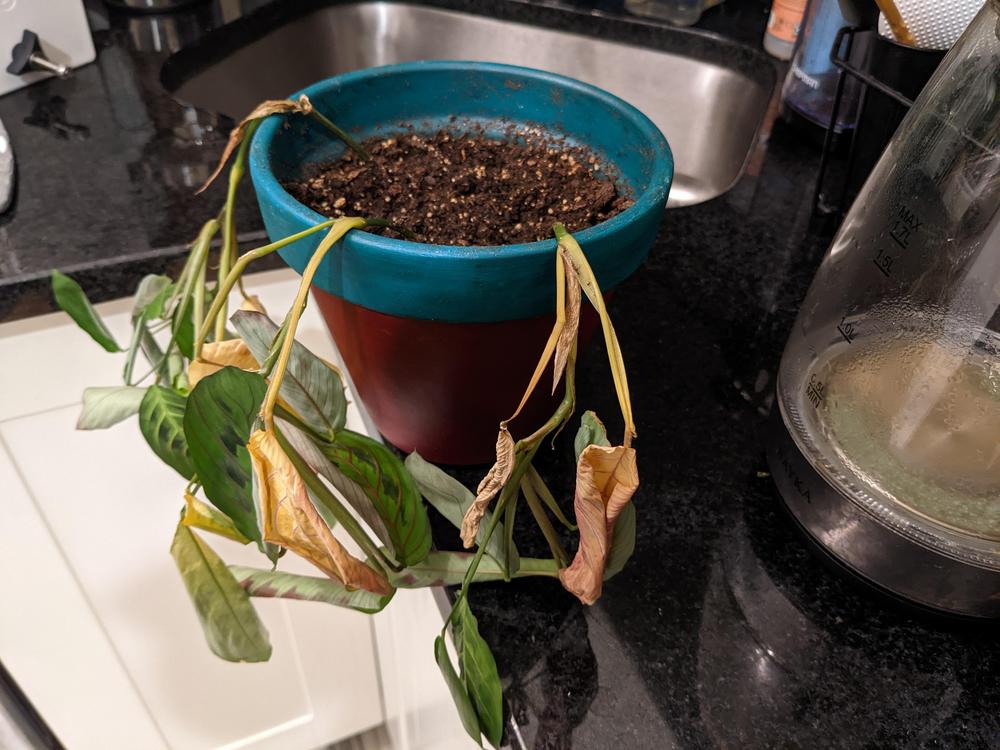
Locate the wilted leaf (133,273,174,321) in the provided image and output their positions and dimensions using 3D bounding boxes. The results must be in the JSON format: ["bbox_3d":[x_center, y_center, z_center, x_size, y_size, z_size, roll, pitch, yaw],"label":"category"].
[{"bbox_3d":[-0.177,-0.039,0.396,0.018,0.024,0.014,13,14,-25],"label":"wilted leaf"}]

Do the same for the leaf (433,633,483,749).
[{"bbox_3d":[-0.016,0.128,0.314,0.014,0.046,0.039,-24,49,-28],"label":"leaf"}]

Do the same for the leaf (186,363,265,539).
[{"bbox_3d":[-0.120,0.037,0.350,0.034,0.091,0.014,-13,28,-20],"label":"leaf"}]

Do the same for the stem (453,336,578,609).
[{"bbox_3d":[0.003,0.040,0.281,0.044,0.129,0.020,-10,44,-15],"label":"stem"}]

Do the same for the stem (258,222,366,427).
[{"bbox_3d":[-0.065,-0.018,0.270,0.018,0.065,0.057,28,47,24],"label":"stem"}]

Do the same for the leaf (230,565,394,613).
[{"bbox_3d":[-0.092,0.104,0.381,0.084,0.017,0.018,3,41,14],"label":"leaf"}]

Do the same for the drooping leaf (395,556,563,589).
[{"bbox_3d":[-0.011,0.091,0.357,0.074,0.012,0.016,-1,43,-4],"label":"drooping leaf"}]

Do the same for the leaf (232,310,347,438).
[{"bbox_3d":[-0.095,-0.001,0.359,0.026,0.066,0.012,-37,14,-12],"label":"leaf"}]

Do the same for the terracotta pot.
[{"bbox_3d":[-0.019,-0.044,0.393,0.179,0.156,0.179,2,42,-2],"label":"terracotta pot"}]

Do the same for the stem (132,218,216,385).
[{"bbox_3d":[-0.163,-0.037,0.393,0.021,0.092,0.021,22,23,-23],"label":"stem"}]

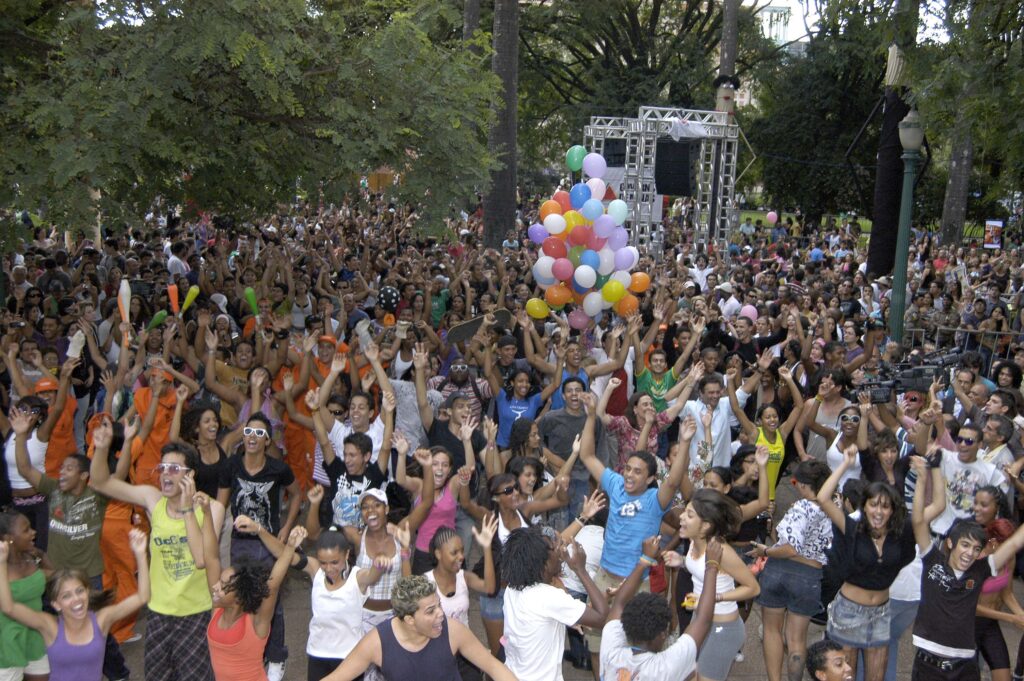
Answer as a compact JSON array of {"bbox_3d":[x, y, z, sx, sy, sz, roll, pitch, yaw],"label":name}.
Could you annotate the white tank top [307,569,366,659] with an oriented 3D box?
[{"bbox_3d":[-0.841,1.307,4.900,0.310,0.470,0.220,1,10,-1],"label":"white tank top"}]

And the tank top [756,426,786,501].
[{"bbox_3d":[1.996,0.950,7.900,0.290,0.570,0.210,2,10,5],"label":"tank top"}]

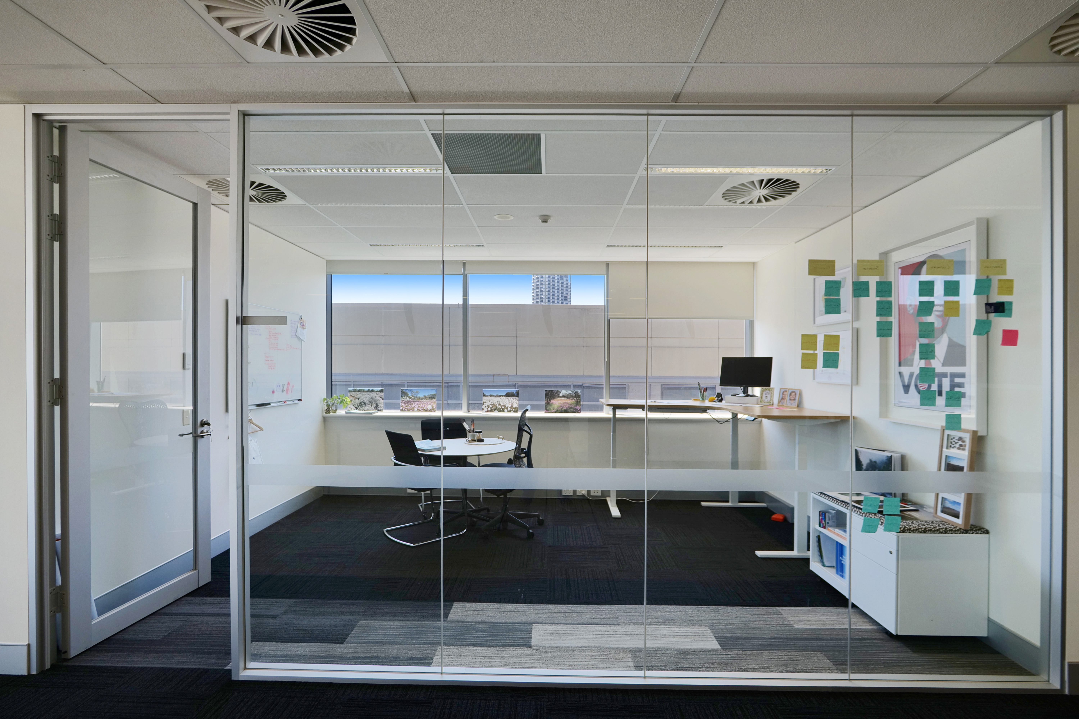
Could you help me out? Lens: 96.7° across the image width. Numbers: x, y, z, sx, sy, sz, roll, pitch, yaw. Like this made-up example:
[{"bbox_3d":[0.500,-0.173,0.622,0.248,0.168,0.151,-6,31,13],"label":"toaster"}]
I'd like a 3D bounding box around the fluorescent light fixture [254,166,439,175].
[{"bbox_3d":[-1.178,-1.202,3.025,1.180,0.050,0.140,0,0,1],"label":"fluorescent light fixture"}]

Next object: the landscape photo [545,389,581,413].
[{"bbox_3d":[0.287,0.517,5.880,0.440,0.285,0.015,0,0,1],"label":"landscape photo"}]

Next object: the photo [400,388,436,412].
[{"bbox_3d":[-1.486,0.501,5.890,0.440,0.285,0.015,0,0,1],"label":"photo"}]

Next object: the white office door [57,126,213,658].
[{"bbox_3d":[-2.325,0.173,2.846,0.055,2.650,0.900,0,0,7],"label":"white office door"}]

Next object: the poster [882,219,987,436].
[{"bbox_3d":[2.438,-0.170,3.028,0.055,1.195,0.790,0,0,1],"label":"poster"}]

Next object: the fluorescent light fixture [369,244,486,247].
[{"bbox_3d":[-1.170,-1.214,5.003,1.200,0.060,0.150,0,0,1],"label":"fluorescent light fixture"}]

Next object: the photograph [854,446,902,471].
[{"bbox_3d":[2.343,0.782,3.325,0.035,0.290,0.285,0,0,-14],"label":"photograph"}]

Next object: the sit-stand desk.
[{"bbox_3d":[1.550,0.996,4.477,1.830,1.118,1.530,0,0,1],"label":"sit-stand desk"}]

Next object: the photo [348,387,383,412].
[{"bbox_3d":[-2.128,0.497,5.890,0.440,0.285,0.015,0,0,1],"label":"photo"}]

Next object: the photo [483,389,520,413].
[{"bbox_3d":[-0.448,0.485,5.600,0.420,0.290,0.020,0,-12,1],"label":"photo"}]

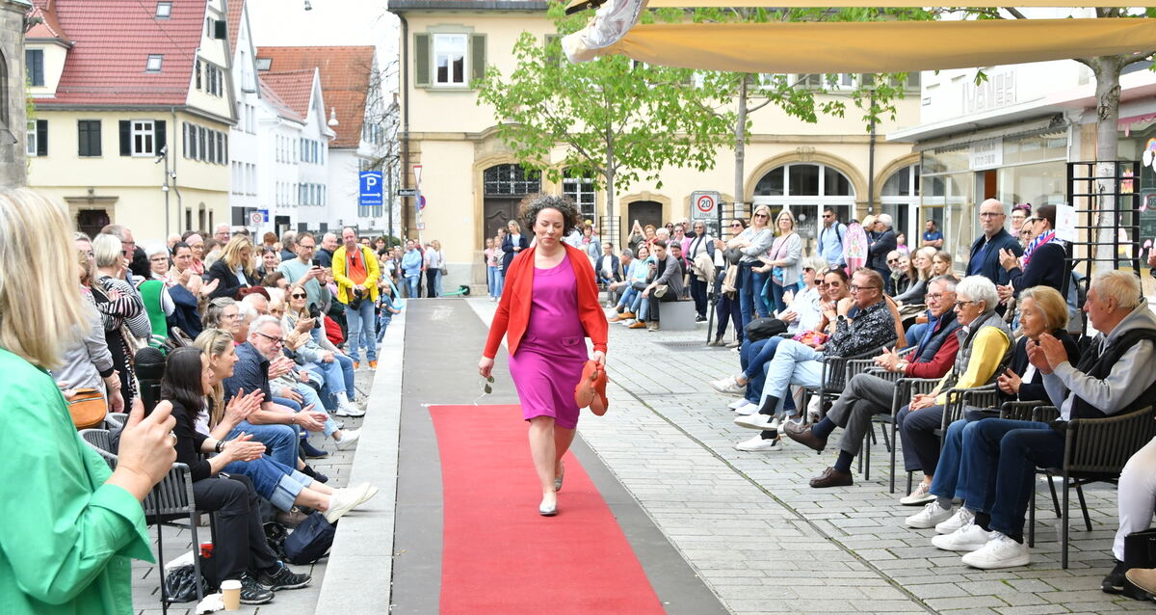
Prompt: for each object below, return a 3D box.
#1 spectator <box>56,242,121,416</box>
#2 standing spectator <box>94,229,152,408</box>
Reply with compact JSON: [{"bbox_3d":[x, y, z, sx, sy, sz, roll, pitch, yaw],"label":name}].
[{"bbox_3d":[-2.868,0.437,8.909,0.380,1.630,0.500,0,3,-15],"label":"spectator"},{"bbox_3d":[-2.865,0.345,9.742,0.380,1.620,0.500,-2,4,-35],"label":"standing spectator"}]

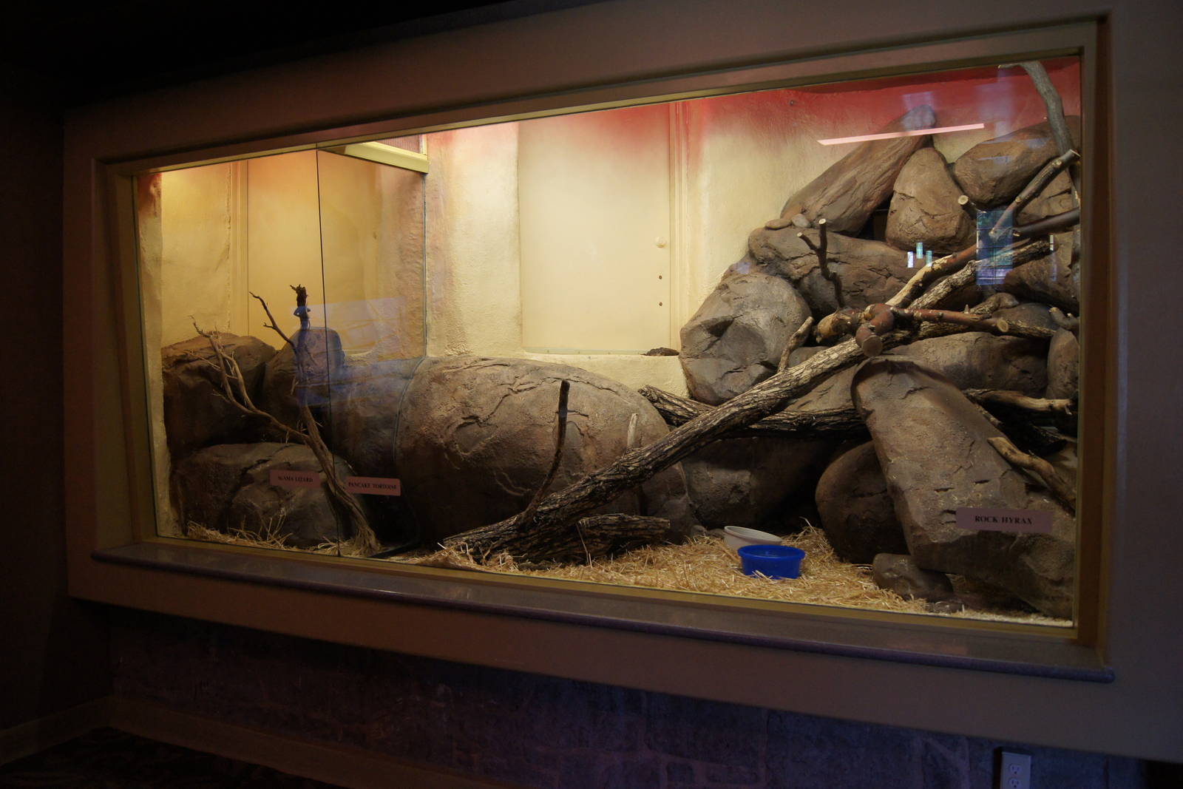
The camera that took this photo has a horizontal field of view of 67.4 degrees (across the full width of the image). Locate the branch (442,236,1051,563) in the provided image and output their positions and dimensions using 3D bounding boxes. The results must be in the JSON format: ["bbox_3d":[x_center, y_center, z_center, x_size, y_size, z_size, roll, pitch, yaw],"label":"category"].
[{"bbox_3d":[0.452,-0.049,3.263,2.414,0.440,0.280,-29,-10,11],"label":"branch"}]

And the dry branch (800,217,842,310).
[{"bbox_3d":[0.826,-0.471,3.178,0.165,0.315,0.080,1,1,24],"label":"dry branch"}]

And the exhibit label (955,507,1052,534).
[{"bbox_3d":[1.164,0.355,2.503,0.249,0.063,0.005,1,5,24],"label":"exhibit label"}]

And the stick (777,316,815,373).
[{"bbox_3d":[0.727,-0.178,3.138,0.060,0.213,0.060,29,18,20],"label":"stick"}]

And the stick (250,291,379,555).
[{"bbox_3d":[-1.224,0.097,3.862,0.220,1.331,0.170,-35,-15,20],"label":"stick"}]

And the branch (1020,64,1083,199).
[{"bbox_3d":[1.492,-0.838,2.827,0.100,0.561,0.090,-19,6,23],"label":"branch"}]

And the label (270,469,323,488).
[{"bbox_3d":[-1.174,0.338,3.521,0.252,0.063,0.005,1,5,24],"label":"label"}]

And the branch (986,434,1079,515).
[{"bbox_3d":[1.336,0.237,2.622,0.080,0.090,0.422,25,19,-37],"label":"branch"}]

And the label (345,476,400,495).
[{"bbox_3d":[-0.829,0.348,3.372,0.254,0.063,0.005,1,5,24],"label":"label"}]

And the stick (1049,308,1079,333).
[{"bbox_3d":[1.553,-0.237,2.865,0.180,0.100,0.090,1,1,24],"label":"stick"}]

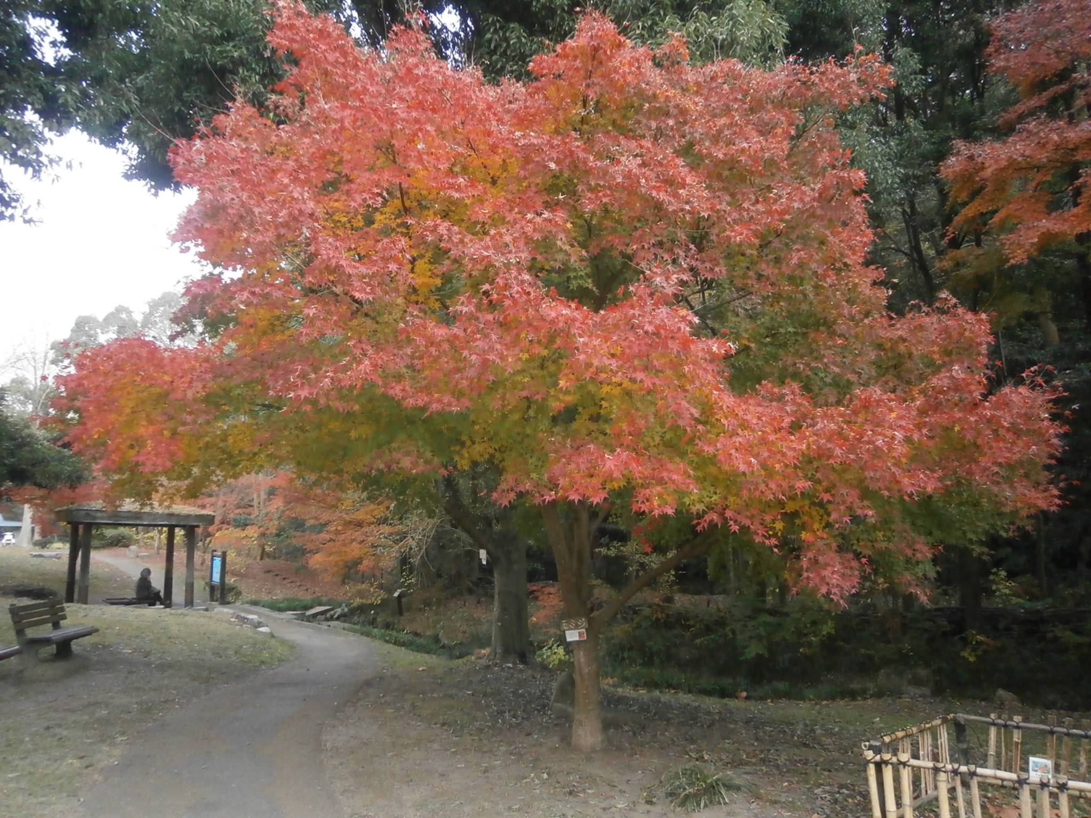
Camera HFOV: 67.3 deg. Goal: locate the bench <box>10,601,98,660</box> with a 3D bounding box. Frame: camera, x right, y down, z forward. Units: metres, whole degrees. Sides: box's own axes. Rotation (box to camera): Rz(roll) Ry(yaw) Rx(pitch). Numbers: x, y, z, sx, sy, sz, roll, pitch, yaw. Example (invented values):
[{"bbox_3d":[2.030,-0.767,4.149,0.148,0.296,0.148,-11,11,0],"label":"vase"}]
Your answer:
[{"bbox_3d":[-6.770,3.080,11.300,0.560,0.810,1.500,1,-9,-8],"label":"bench"}]

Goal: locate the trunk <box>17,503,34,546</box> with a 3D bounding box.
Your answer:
[{"bbox_3d":[-34.920,7.784,55.000,0.950,2.900,0.950,5,-11,-32],"label":"trunk"}]

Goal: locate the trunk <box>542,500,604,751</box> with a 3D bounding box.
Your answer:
[{"bbox_3d":[0.197,1.548,6.000,0.422,1.739,0.320,-1,-9,3],"label":"trunk"}]

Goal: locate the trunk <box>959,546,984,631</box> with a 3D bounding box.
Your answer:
[{"bbox_3d":[7.167,2.996,13.800,0.360,1.400,0.360,-5,-10,27],"label":"trunk"}]

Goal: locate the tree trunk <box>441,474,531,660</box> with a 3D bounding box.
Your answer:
[{"bbox_3d":[-0.752,2.052,10.500,1.145,2.272,0.600,0,-9,-2],"label":"tree trunk"}]

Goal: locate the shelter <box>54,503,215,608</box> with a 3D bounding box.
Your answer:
[{"bbox_3d":[-11.950,4.240,23.800,3.500,2.850,3.100,7,-11,-37],"label":"shelter"}]

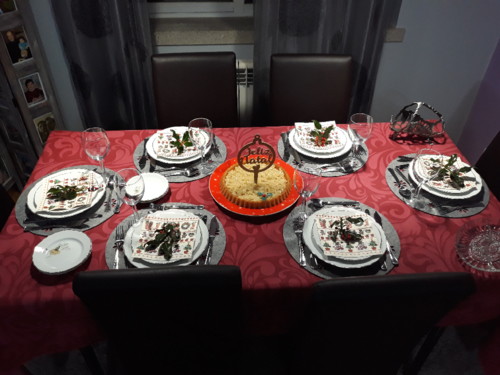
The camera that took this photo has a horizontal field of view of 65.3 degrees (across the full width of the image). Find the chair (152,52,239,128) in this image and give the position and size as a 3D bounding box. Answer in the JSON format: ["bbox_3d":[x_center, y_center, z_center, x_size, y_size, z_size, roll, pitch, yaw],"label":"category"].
[{"bbox_3d":[-0.266,-0.128,2.029,0.430,0.970,0.520,-2,40,-3],"label":"chair"}]

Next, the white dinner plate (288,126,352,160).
[{"bbox_3d":[0.304,-0.193,1.676,0.266,0.028,0.266,0,40,0],"label":"white dinner plate"}]

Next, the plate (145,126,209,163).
[{"bbox_3d":[-0.296,-0.171,1.641,0.266,0.028,0.266,-1,40,-2],"label":"plate"}]

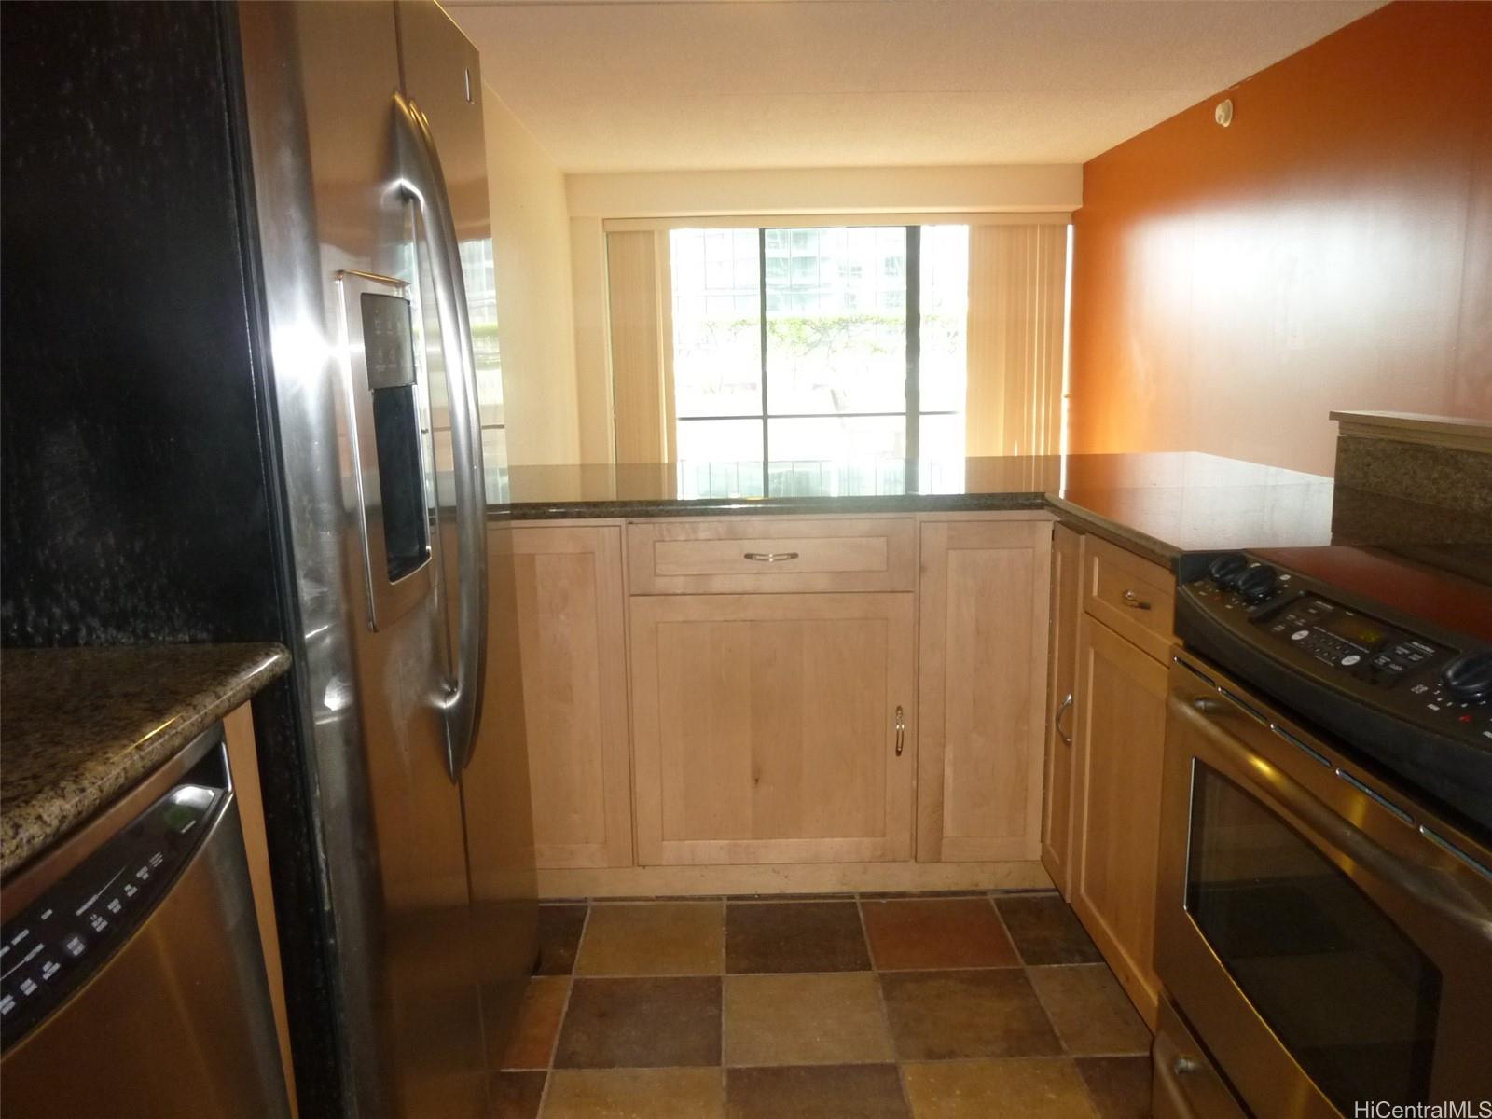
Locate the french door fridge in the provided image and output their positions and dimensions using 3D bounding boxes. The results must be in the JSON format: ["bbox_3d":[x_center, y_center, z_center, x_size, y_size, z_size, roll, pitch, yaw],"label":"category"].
[{"bbox_3d":[-0.754,0.062,1.556,0.720,1.750,0.910,-1,10,-1],"label":"french door fridge"}]

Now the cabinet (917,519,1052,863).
[{"bbox_3d":[0.511,0.249,2.626,0.290,0.780,0.570,-1,10,-1],"label":"cabinet"}]

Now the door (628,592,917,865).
[{"bbox_3d":[0.062,0.388,2.432,0.627,0.634,0.030,-1,9,0],"label":"door"}]

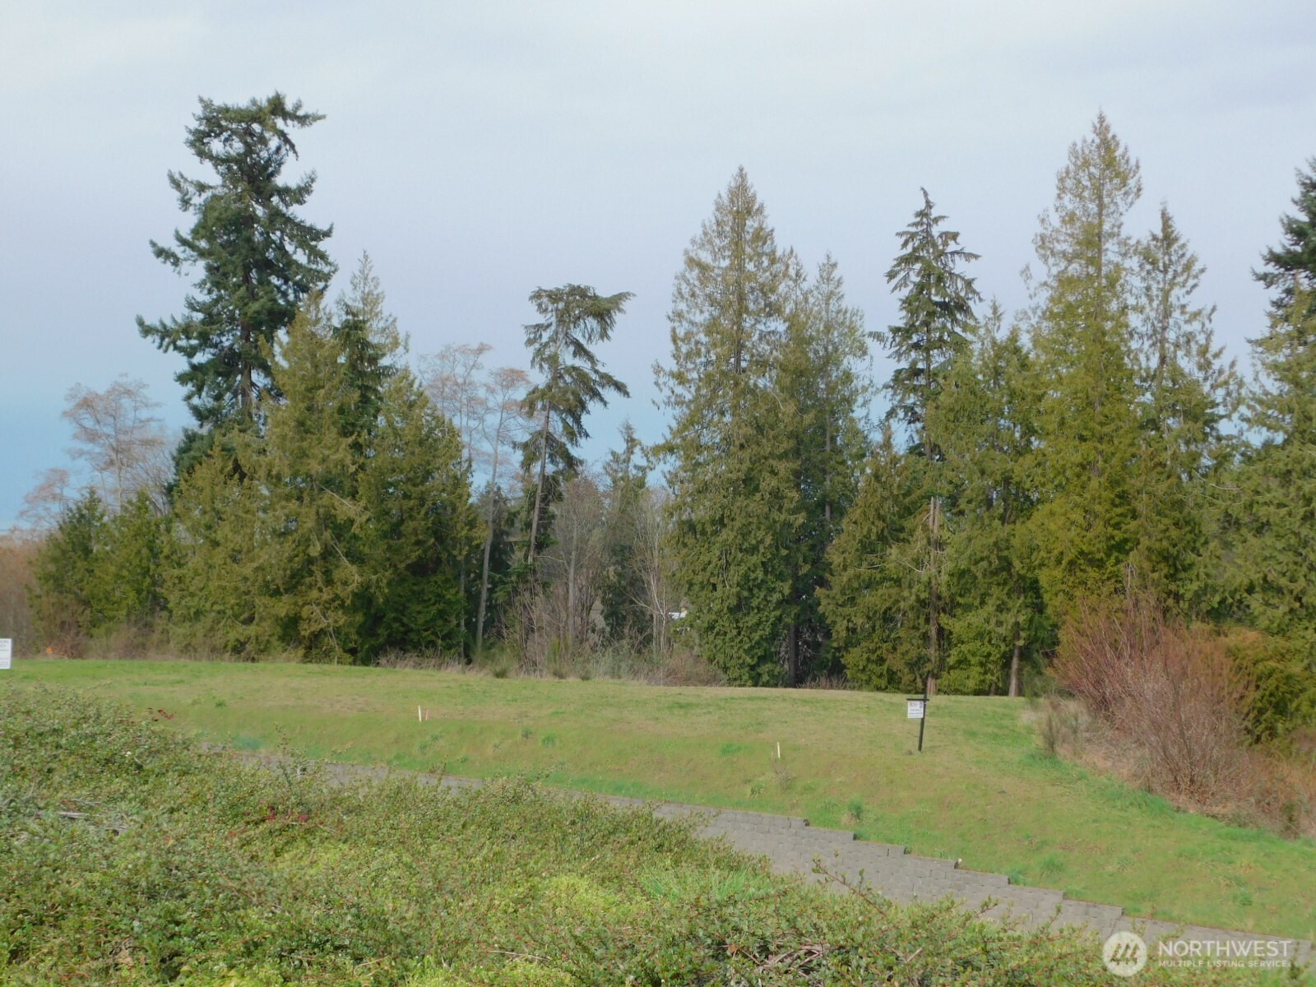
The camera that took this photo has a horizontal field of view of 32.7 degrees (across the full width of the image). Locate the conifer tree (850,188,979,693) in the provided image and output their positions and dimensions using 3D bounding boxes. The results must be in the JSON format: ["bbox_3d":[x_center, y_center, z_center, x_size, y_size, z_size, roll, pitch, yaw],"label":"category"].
[{"bbox_3d":[11.115,-2.267,97.000,5.560,21.830,5.500,0,-1,0],"label":"conifer tree"}]

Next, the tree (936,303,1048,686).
[{"bbox_3d":[13.673,0.276,92.500,4.580,16.110,4.600,0,-1,0],"label":"tree"}]

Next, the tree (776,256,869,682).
[{"bbox_3d":[7.011,-1.045,95.000,3.960,18.070,4.100,0,-1,0],"label":"tree"}]

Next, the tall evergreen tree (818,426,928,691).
[{"bbox_3d":[8.786,2.663,91.500,4.450,10.820,4.400,0,-1,0],"label":"tall evergreen tree"}]

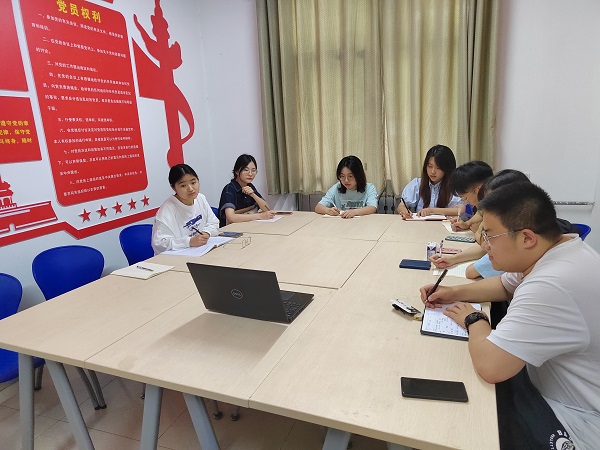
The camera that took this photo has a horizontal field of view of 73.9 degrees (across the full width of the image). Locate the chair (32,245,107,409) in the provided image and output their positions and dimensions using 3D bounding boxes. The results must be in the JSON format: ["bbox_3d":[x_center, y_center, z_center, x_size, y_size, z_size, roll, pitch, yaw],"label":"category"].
[{"bbox_3d":[-1.257,0.546,2.422,0.550,0.830,0.490,3,15,26],"label":"chair"}]

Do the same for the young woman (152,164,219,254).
[{"bbox_3d":[-0.780,0.219,2.813,0.680,1.240,0.580,7,16,37],"label":"young woman"}]

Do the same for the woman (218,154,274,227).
[{"bbox_3d":[-0.494,0.054,3.441,0.680,1.250,0.580,7,16,37],"label":"woman"}]

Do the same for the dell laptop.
[{"bbox_3d":[-0.181,0.225,1.578,0.366,0.230,0.315,3,14,24],"label":"dell laptop"}]

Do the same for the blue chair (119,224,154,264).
[{"bbox_3d":[-1.027,0.413,2.943,0.550,0.830,0.490,3,15,26],"label":"blue chair"}]

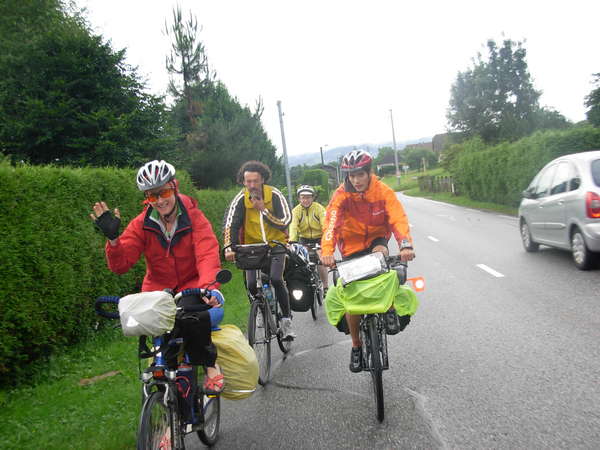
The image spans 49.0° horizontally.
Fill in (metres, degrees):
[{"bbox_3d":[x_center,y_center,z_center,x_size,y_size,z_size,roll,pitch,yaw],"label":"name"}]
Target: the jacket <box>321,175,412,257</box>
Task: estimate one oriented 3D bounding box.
[{"bbox_3d":[0.464,-0.072,4.770,0.610,0.570,0.500,-6,2,6],"label":"jacket"}]

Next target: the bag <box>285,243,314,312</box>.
[{"bbox_3d":[-0.034,0.547,6.341,0.210,0.520,0.330,-6,3,10],"label":"bag"}]

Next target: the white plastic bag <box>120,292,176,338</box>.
[{"bbox_3d":[-0.688,0.400,2.980,0.230,0.178,0.185,-6,2,7],"label":"white plastic bag"}]

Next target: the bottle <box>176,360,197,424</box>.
[{"bbox_3d":[-0.570,0.842,3.320,0.085,0.285,0.085,-6,-15,5],"label":"bottle"}]

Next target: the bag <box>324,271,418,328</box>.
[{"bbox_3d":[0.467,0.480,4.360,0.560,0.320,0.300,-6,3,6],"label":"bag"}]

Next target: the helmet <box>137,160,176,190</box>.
[{"bbox_3d":[-0.802,-0.277,3.680,0.205,0.158,0.270,-12,12,1],"label":"helmet"}]

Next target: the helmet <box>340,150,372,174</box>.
[{"bbox_3d":[0.399,-0.441,4.650,0.210,0.165,0.275,-5,10,17],"label":"helmet"}]

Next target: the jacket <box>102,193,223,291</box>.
[{"bbox_3d":[-0.729,0.110,3.520,0.560,0.550,0.500,-6,3,2],"label":"jacket"}]

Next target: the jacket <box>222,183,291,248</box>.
[{"bbox_3d":[-0.391,-0.067,5.850,0.560,0.560,0.500,-6,3,10],"label":"jacket"}]

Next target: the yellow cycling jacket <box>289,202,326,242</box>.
[{"bbox_3d":[0.102,-0.025,8.380,0.470,0.490,0.450,-6,3,3],"label":"yellow cycling jacket"}]

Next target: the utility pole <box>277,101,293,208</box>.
[{"bbox_3d":[-0.879,-3.932,42.140,0.240,8.000,0.240,-6,2,5],"label":"utility pole"}]

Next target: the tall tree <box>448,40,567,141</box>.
[{"bbox_3d":[16.836,-9.211,54.776,9.600,12.400,9.600,-5,3,17],"label":"tall tree"}]

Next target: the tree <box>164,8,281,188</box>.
[{"bbox_3d":[-3.296,-3.888,26.000,4.400,9.400,4.400,-6,2,5],"label":"tree"}]

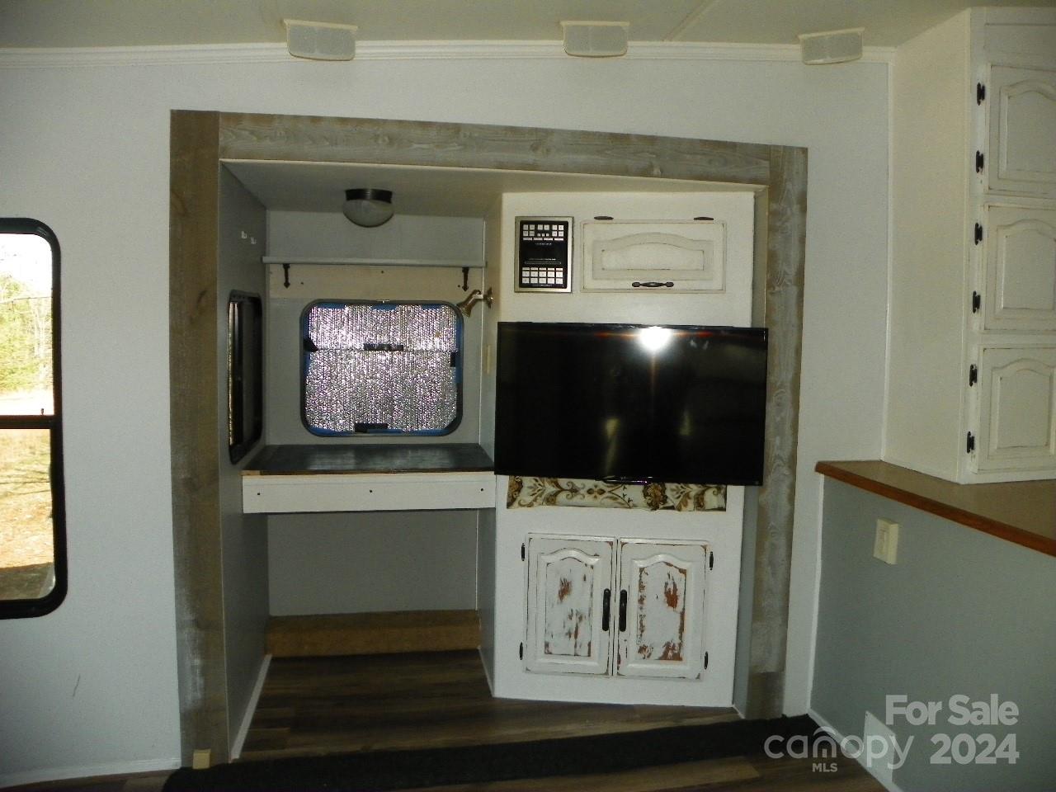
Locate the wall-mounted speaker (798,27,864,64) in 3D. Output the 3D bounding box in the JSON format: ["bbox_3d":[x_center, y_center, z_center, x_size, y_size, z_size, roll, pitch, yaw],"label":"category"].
[{"bbox_3d":[0.935,-1.070,2.458,0.188,0.082,0.090,-2,4,14],"label":"wall-mounted speaker"}]

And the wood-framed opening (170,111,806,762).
[{"bbox_3d":[-0.067,0.141,2.468,1.930,1.890,0.100,0,3,-10],"label":"wood-framed opening"}]

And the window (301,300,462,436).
[{"bbox_3d":[-0.577,-0.109,3.164,0.636,0.545,0.050,0,3,-10],"label":"window"}]

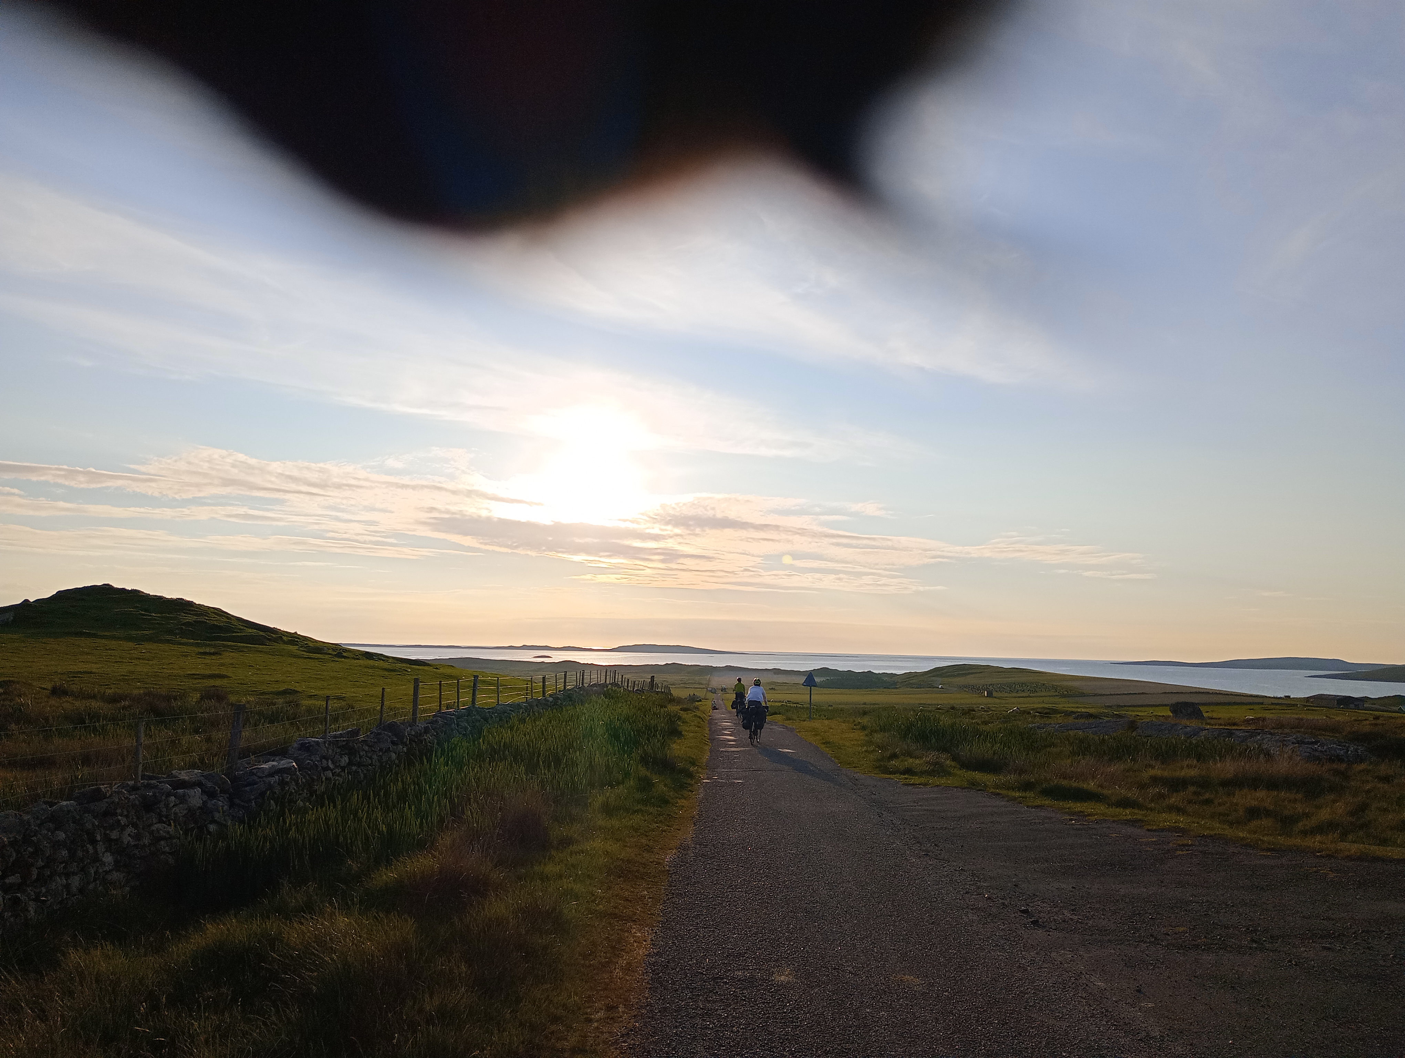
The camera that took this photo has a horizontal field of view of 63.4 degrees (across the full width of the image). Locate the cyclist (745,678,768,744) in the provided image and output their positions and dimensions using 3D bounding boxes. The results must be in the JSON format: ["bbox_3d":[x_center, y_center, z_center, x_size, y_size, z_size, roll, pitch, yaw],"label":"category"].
[{"bbox_3d":[1.365,4.646,29.000,0.620,1.710,1.680,1,-6,2],"label":"cyclist"}]

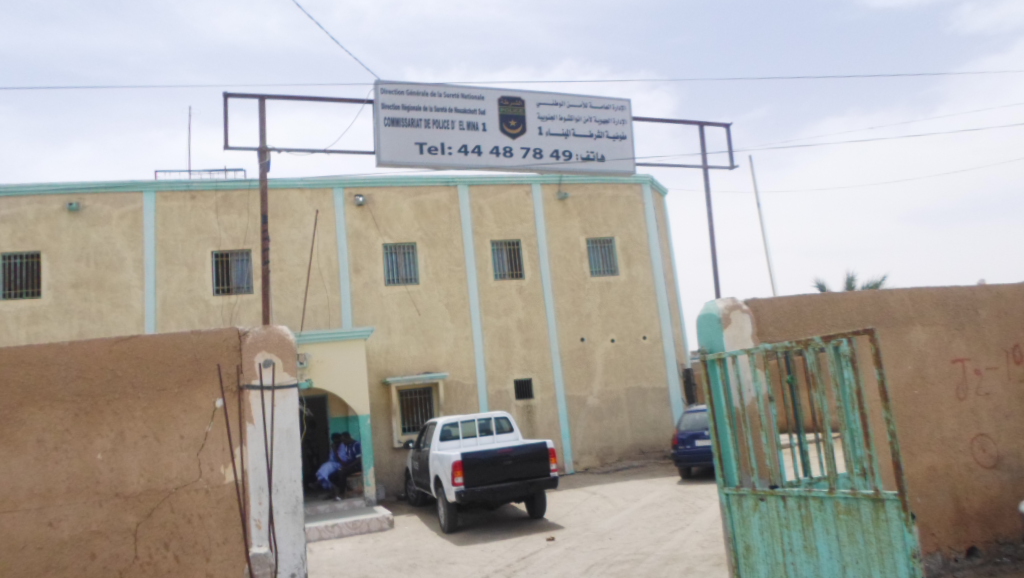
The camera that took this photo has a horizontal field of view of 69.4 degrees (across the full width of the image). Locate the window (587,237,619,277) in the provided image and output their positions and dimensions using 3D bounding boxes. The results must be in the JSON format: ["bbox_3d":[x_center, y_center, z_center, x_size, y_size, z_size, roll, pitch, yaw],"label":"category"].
[{"bbox_3d":[2.463,-0.861,20.121,0.837,1.074,0.120,-3,-11,-17],"label":"window"}]

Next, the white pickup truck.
[{"bbox_3d":[-0.780,3.382,14.155,1.770,1.800,5.200,-3,-9,-17],"label":"white pickup truck"}]

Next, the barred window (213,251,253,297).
[{"bbox_3d":[-6.541,-0.373,17.344,0.874,1.066,0.120,-3,-11,-17],"label":"barred window"}]

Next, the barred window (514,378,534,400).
[{"bbox_3d":[0.300,2.545,18.745,0.474,0.505,0.120,-3,-11,-17],"label":"barred window"}]

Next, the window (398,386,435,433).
[{"bbox_3d":[-2.284,2.938,17.893,0.806,1.091,0.120,-3,-11,-17],"label":"window"}]

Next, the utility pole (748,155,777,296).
[{"bbox_3d":[9.222,0.118,26.084,0.120,10.133,0.120,-3,-11,-17],"label":"utility pole"}]

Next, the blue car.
[{"bbox_3d":[4.693,3.243,16.220,1.660,1.430,4.000,-10,-11,23],"label":"blue car"}]

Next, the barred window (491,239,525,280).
[{"bbox_3d":[-0.110,-0.750,19.334,0.827,1.062,0.120,-3,-11,-17],"label":"barred window"}]

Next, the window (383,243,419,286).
[{"bbox_3d":[-2.776,-0.611,18.513,0.843,1.076,0.120,-3,-11,-17],"label":"window"}]

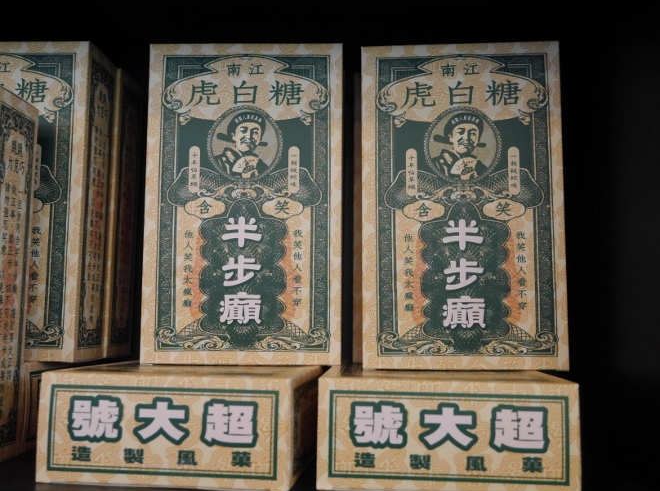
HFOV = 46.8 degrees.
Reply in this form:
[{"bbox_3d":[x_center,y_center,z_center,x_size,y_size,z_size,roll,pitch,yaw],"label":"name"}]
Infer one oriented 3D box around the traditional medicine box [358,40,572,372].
[{"bbox_3d":[0.088,-0.025,0.522,0.130,0.213,0.055,0,-6,4],"label":"traditional medicine box"}]

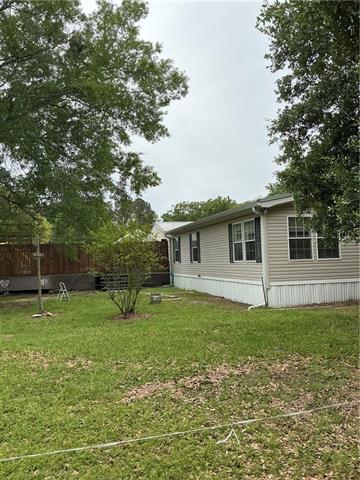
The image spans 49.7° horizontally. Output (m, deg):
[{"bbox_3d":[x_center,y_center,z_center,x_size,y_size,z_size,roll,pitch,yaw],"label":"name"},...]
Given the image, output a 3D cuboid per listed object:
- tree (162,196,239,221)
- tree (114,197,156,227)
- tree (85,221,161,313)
[{"bbox_3d":[2.049,-0.381,37.000,7.500,7.600,6.800,-2,-3,0],"label":"tree"},{"bbox_3d":[-5.273,-0.522,45.000,5.300,9.000,5.200,-2,-3,0],"label":"tree"},{"bbox_3d":[-1.762,0.850,12.000,2.250,2.900,2.100,-2,-3,0],"label":"tree"}]

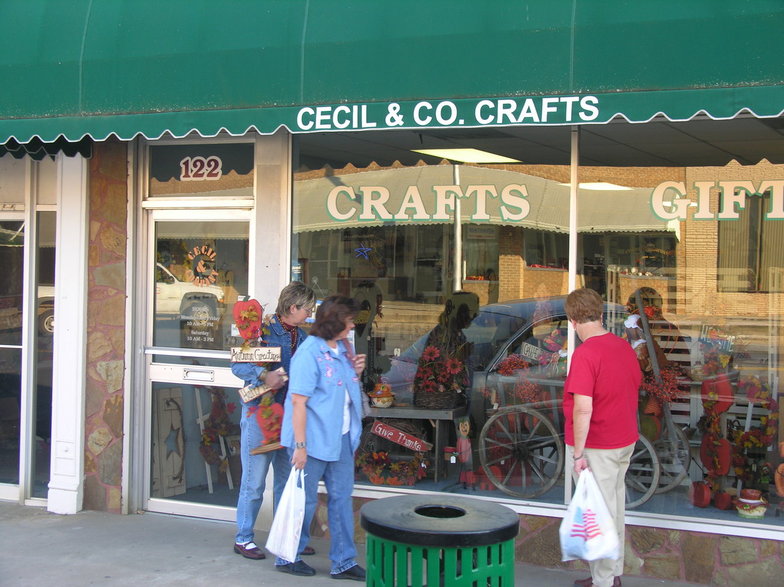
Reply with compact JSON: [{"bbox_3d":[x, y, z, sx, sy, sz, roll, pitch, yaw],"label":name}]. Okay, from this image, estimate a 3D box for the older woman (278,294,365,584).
[{"bbox_3d":[-0.379,0.793,7.486,0.450,1.570,0.490,2,1,38],"label":"older woman"}]

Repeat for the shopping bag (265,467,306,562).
[{"bbox_3d":[-0.585,1.203,7.270,0.235,0.510,0.140,2,1,34],"label":"shopping bag"}]

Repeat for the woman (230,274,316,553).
[{"bbox_3d":[-0.690,0.745,7.962,0.440,1.640,0.520,2,1,37],"label":"woman"}]

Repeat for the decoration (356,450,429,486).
[{"bbox_3d":[0.014,1.109,8.703,0.480,0.230,0.280,2,1,21],"label":"decoration"}]

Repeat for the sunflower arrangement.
[{"bbox_3d":[0.324,0.508,8.919,0.370,0.330,0.280,1,1,18],"label":"sunflower arrangement"}]

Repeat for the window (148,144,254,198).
[{"bbox_3d":[-1.301,-0.837,9.096,0.870,0.365,0.050,2,1,27],"label":"window"}]

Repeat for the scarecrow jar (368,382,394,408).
[{"bbox_3d":[-0.060,0.670,8.846,0.165,0.168,0.150,1,1,0],"label":"scarecrow jar"}]

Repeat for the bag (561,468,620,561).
[{"bbox_3d":[1.066,1.187,7.170,0.310,0.490,0.180,1,1,7],"label":"bag"}]

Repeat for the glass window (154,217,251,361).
[{"bbox_3d":[-1.314,-0.002,9.105,0.780,0.994,0.050,2,1,27],"label":"glass window"}]

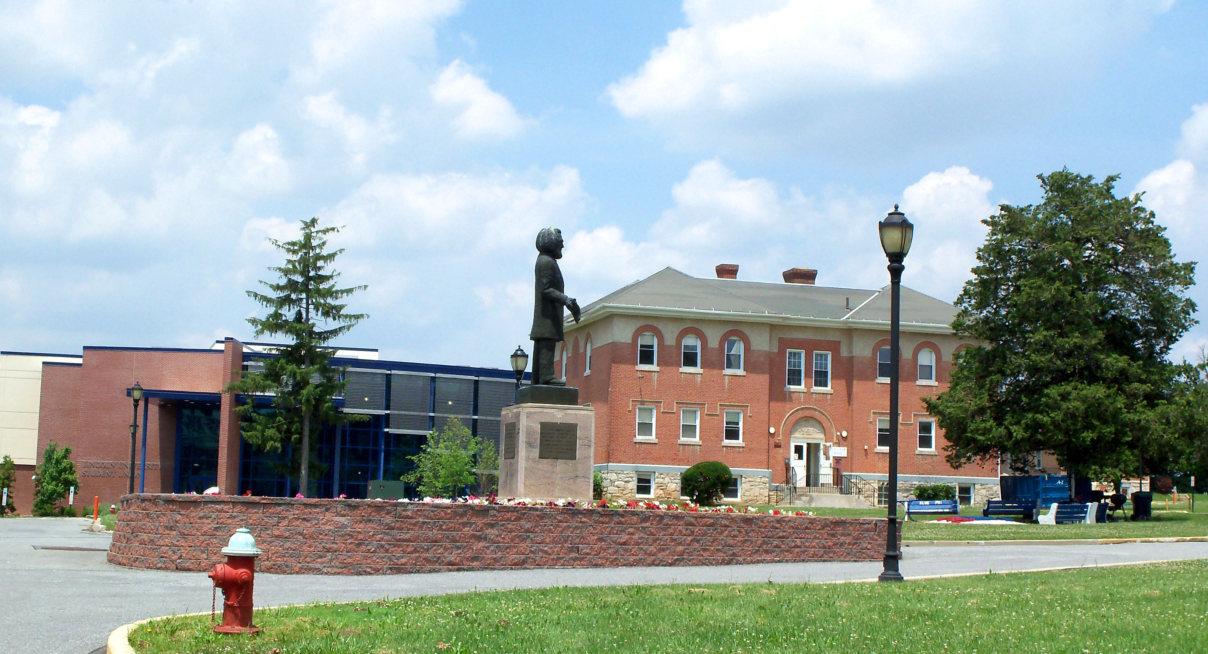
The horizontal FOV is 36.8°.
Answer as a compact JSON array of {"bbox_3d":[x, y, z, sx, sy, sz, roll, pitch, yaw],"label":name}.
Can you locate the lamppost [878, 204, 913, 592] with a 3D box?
[{"bbox_3d":[3.521,0.783,22.052,0.410,4.598,0.410,2,-6,0],"label":"lamppost"}]

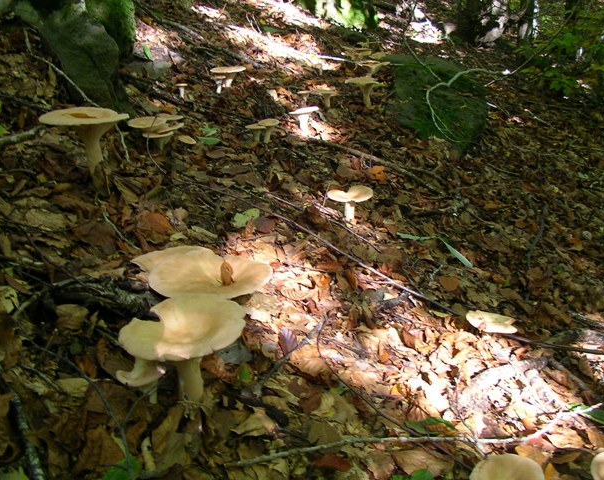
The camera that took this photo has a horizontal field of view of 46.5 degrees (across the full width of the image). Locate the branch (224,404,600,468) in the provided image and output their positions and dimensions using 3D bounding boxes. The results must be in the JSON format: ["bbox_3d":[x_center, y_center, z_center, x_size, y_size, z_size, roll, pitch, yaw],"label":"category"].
[{"bbox_3d":[0.183,0.277,1.007,0.595,0.025,0.066,-5,25,-14],"label":"branch"}]

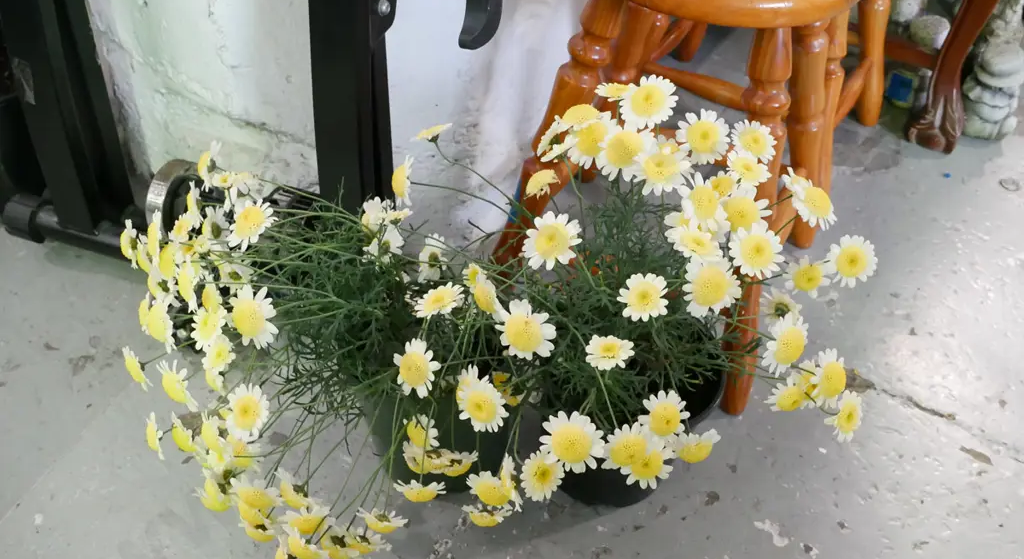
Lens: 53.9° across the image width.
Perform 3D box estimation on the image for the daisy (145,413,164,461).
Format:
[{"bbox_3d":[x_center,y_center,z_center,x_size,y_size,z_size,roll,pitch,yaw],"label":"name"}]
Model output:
[{"bbox_3d":[-0.334,0.146,0.940,0.016,0.045,0.045,-11,45,-26],"label":"daisy"}]

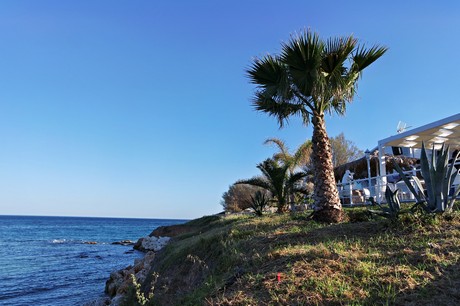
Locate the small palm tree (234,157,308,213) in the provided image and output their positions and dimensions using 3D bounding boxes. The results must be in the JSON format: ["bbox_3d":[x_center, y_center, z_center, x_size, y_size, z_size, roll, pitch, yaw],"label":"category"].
[{"bbox_3d":[1.625,1.206,11.510,2.650,1.950,2.500,1,-12,0],"label":"small palm tree"}]

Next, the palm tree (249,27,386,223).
[{"bbox_3d":[2.441,-0.897,8.477,3.900,5.350,3.700,1,-12,0],"label":"palm tree"}]

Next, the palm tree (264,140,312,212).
[{"bbox_3d":[2.759,0.958,14.150,2.400,3.250,2.400,1,-12,0],"label":"palm tree"}]

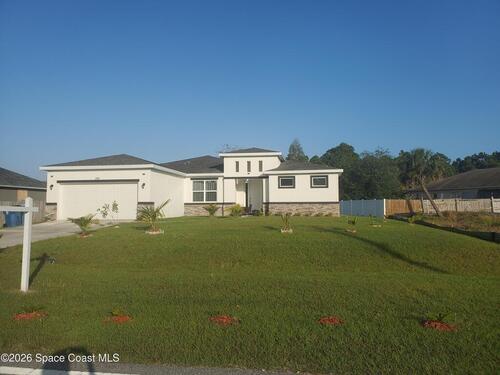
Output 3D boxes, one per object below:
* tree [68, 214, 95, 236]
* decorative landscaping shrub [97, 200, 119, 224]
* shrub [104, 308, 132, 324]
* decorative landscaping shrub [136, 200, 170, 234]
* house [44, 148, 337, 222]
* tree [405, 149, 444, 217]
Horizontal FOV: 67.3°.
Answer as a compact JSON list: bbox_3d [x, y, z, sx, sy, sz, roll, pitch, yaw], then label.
[{"bbox_3d":[-6.067,1.376,13.600,0.980,0.770,0.900,-1,-3,7],"label":"tree"},{"bbox_3d":[-6.831,1.198,18.000,1.000,1.130,0.900,-1,-3,7],"label":"decorative landscaping shrub"},{"bbox_3d":[-1.891,1.848,5.400,0.380,0.170,0.360,-1,-3,7],"label":"shrub"},{"bbox_3d":[-3.495,1.050,13.600,1.150,1.120,1.100,-1,-3,7],"label":"decorative landscaping shrub"},{"bbox_3d":[-2.114,-0.427,30.013,17.650,5.270,19.400,-1,-3,7],"label":"house"},{"bbox_3d":[16.730,-0.460,36.000,3.600,6.400,3.200,-1,-3,7],"label":"tree"}]

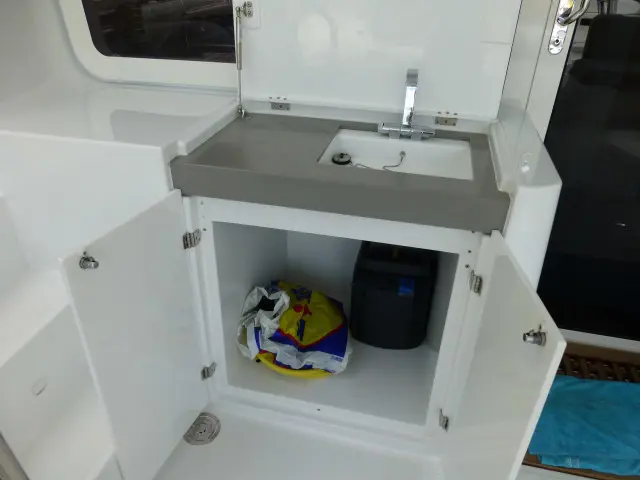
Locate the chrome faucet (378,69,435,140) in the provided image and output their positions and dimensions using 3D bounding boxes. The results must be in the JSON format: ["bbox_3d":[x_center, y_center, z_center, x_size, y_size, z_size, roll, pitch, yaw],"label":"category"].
[{"bbox_3d":[0.256,-0.390,1.279,0.168,0.186,0.107,8,30,11],"label":"chrome faucet"}]

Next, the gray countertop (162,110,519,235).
[{"bbox_3d":[0.072,-0.215,1.214,0.770,0.083,0.487,8,30,11],"label":"gray countertop"}]

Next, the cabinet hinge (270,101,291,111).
[{"bbox_3d":[-0.128,-0.433,1.439,0.064,0.024,0.006,8,30,11],"label":"cabinet hinge"}]

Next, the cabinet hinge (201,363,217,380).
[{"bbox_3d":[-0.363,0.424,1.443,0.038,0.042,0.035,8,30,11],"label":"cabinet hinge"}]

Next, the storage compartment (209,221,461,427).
[{"bbox_3d":[0.080,0.129,1.477,0.630,0.604,0.535,8,30,11],"label":"storage compartment"}]

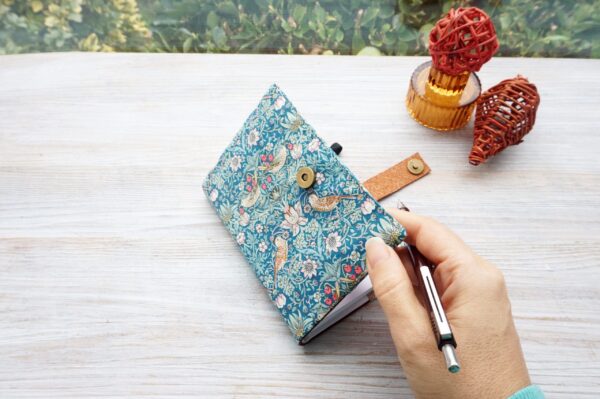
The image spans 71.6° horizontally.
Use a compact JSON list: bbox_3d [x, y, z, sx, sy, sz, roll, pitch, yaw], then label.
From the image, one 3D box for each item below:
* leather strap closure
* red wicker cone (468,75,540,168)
[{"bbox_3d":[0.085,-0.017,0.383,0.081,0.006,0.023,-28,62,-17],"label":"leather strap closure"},{"bbox_3d":[0.187,-0.070,0.392,0.053,0.053,0.097,31,70,18],"label":"red wicker cone"}]

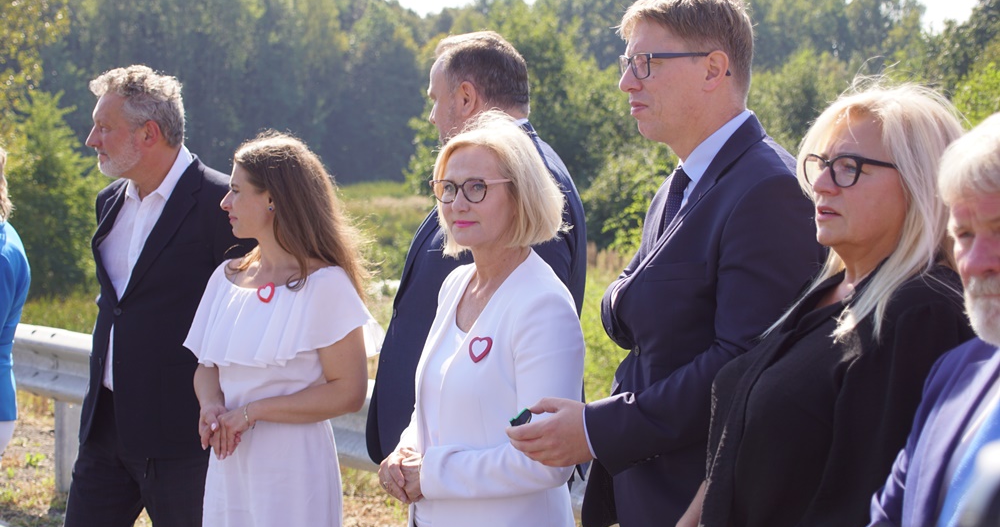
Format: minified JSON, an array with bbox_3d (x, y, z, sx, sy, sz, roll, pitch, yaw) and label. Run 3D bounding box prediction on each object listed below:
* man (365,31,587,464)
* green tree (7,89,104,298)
[{"bbox_3d":[-0.050,0.455,3.860,0.380,1.860,0.540,-1,3,-15],"label":"man"},{"bbox_3d":[-6.300,-1.000,26.500,1.600,2.950,1.600,-1,3,-13],"label":"green tree"}]

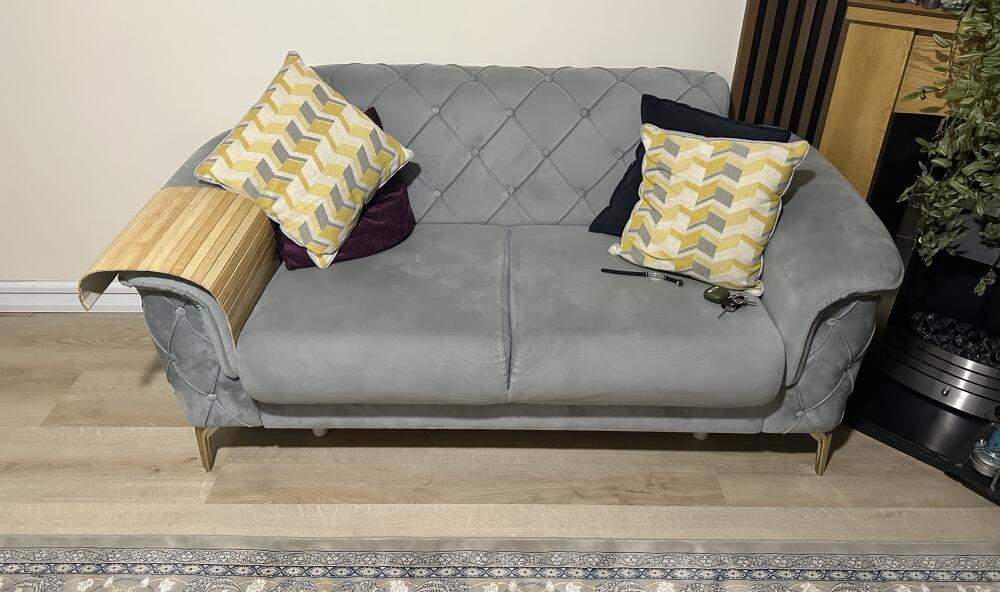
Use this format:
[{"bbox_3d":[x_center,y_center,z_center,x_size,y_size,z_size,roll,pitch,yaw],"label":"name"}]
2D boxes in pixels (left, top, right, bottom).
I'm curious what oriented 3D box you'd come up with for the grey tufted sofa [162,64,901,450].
[{"bbox_3d":[0.033,-0.103,1.851,1.720,0.870,0.820,0,29,0],"label":"grey tufted sofa"}]

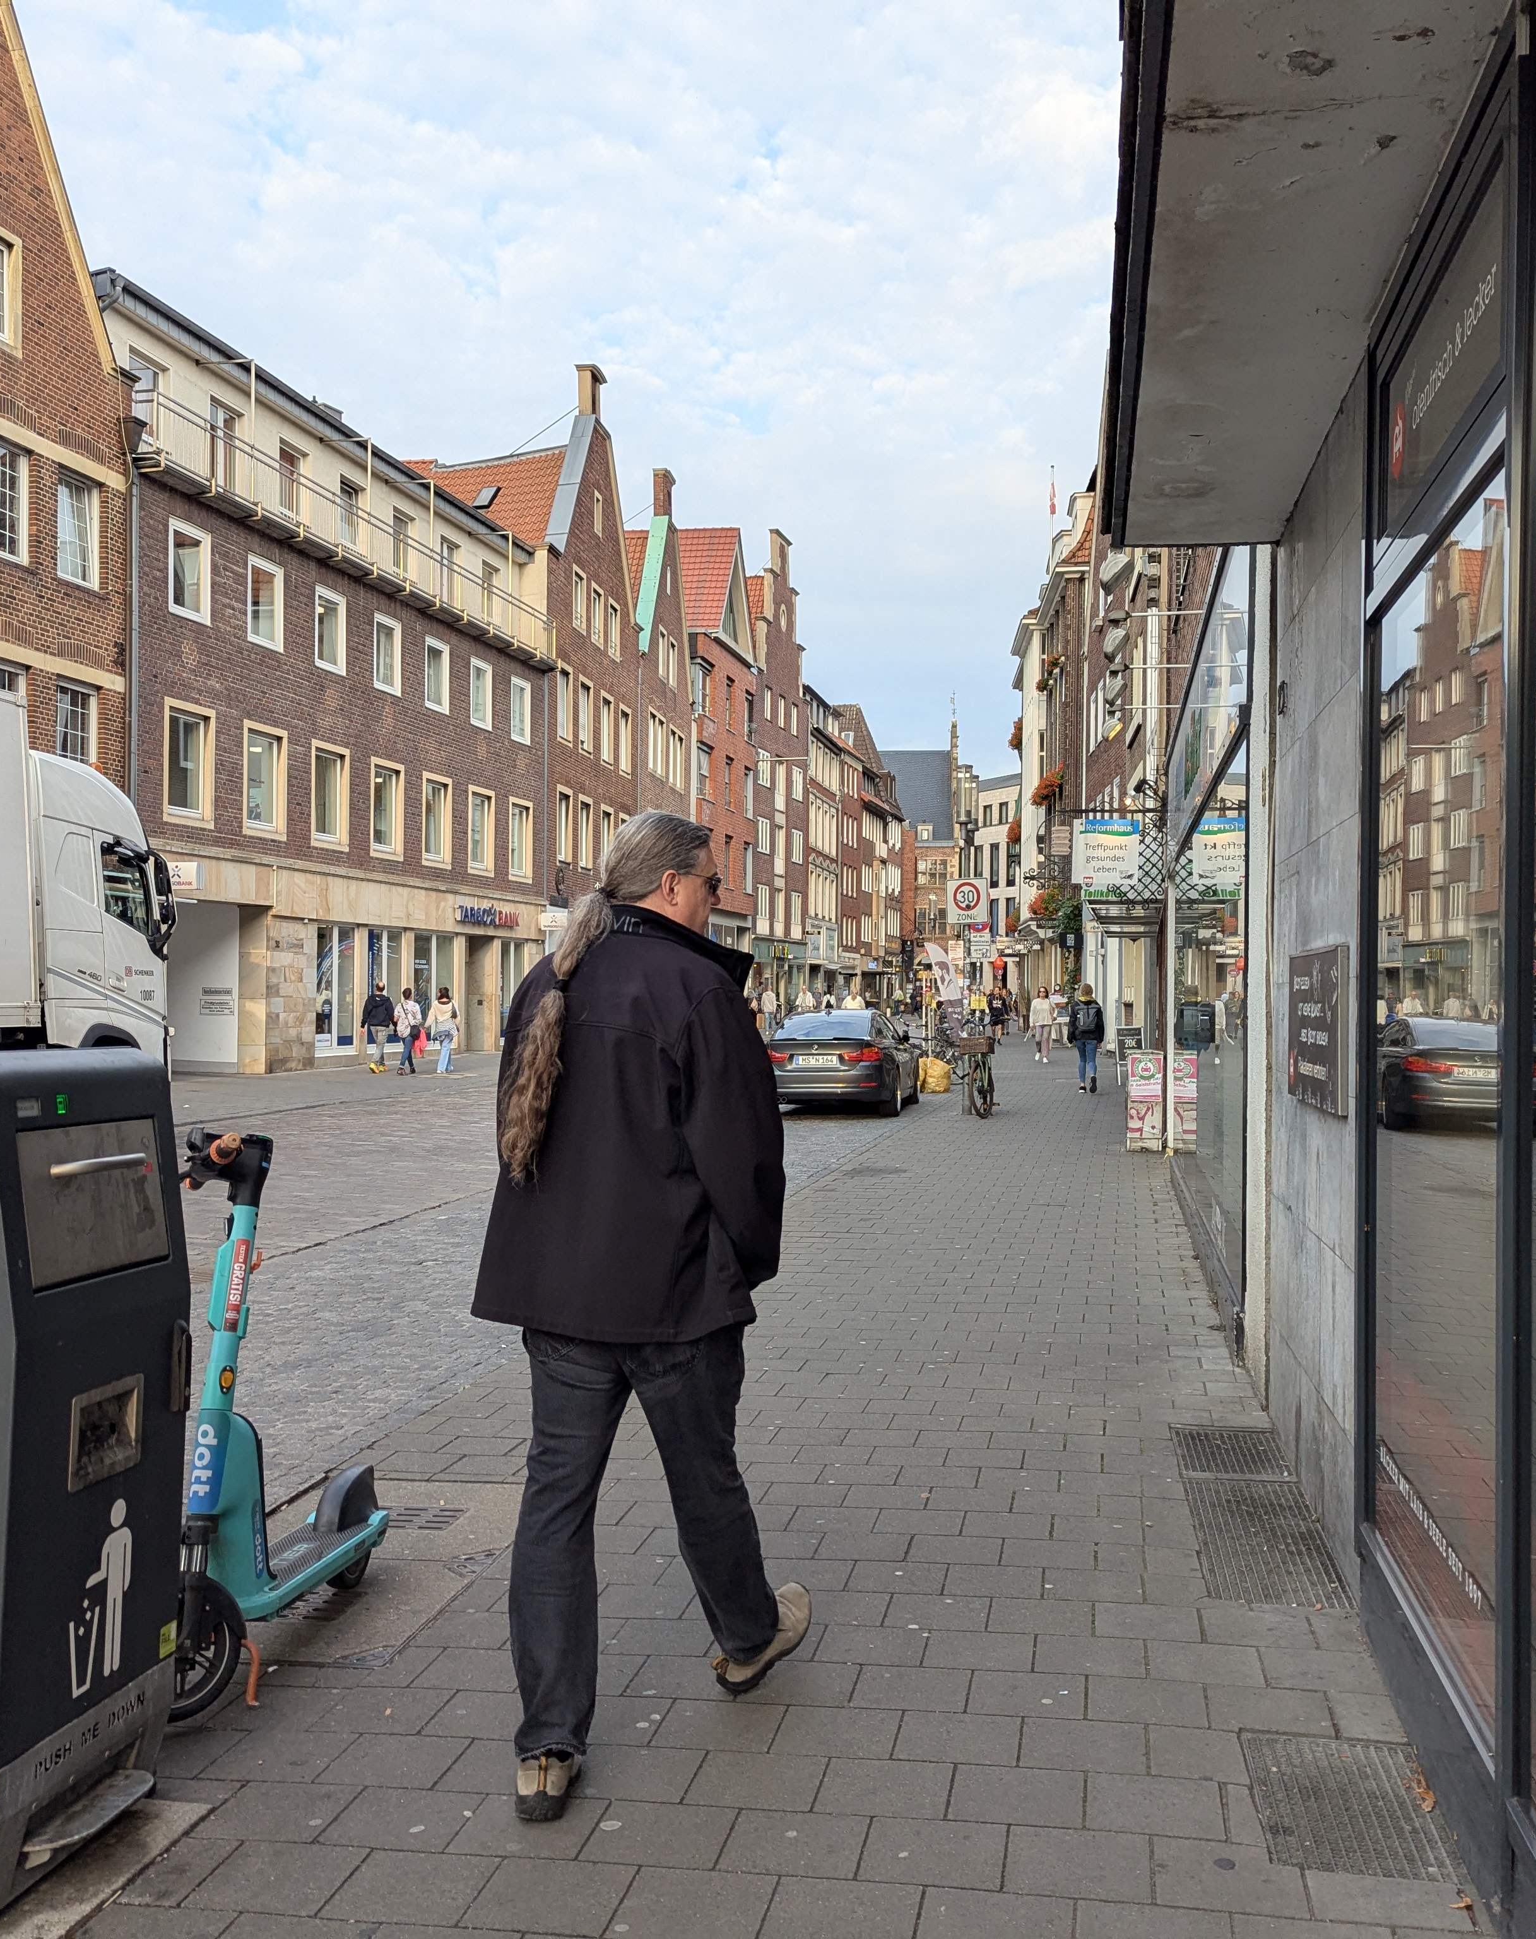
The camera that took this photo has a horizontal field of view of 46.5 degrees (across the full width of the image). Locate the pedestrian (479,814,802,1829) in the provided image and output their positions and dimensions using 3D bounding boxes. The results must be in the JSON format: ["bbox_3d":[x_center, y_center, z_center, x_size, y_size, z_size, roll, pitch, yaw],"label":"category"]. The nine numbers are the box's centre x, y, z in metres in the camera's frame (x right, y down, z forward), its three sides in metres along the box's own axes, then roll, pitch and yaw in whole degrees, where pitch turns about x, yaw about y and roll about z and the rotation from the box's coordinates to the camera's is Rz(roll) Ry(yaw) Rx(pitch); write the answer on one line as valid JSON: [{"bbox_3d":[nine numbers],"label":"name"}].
[{"bbox_3d":[-0.239,0.633,3.572,0.600,1.860,0.740,0,-1,24],"label":"pedestrian"}]

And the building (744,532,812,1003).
[{"bbox_3d":[-5.099,-8.361,80.388,12.000,21.709,9.845,0,-1,15],"label":"building"}]

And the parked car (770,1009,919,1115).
[{"bbox_3d":[0.966,1.194,24.192,1.830,1.390,4.640,0,-1,9],"label":"parked car"}]

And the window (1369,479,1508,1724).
[{"bbox_3d":[1.421,0.267,3.842,0.080,2.260,1.378,0,-1,10],"label":"window"}]

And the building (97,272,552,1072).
[{"bbox_3d":[-13.366,-4.872,39.653,11.000,13.736,19.270,0,-1,13],"label":"building"}]

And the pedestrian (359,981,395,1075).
[{"bbox_3d":[-7.288,1.104,33.337,0.520,1.700,0.450,0,-1,11],"label":"pedestrian"}]

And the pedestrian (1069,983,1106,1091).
[{"bbox_3d":[4.896,1.058,27.435,0.520,1.680,0.450,0,-1,10],"label":"pedestrian"}]

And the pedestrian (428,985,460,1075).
[{"bbox_3d":[-6.101,1.162,33.821,0.500,1.610,0.420,0,-1,11],"label":"pedestrian"}]

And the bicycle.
[{"bbox_3d":[2.588,1.281,22.060,0.600,1.060,1.750,0,-1,5],"label":"bicycle"}]

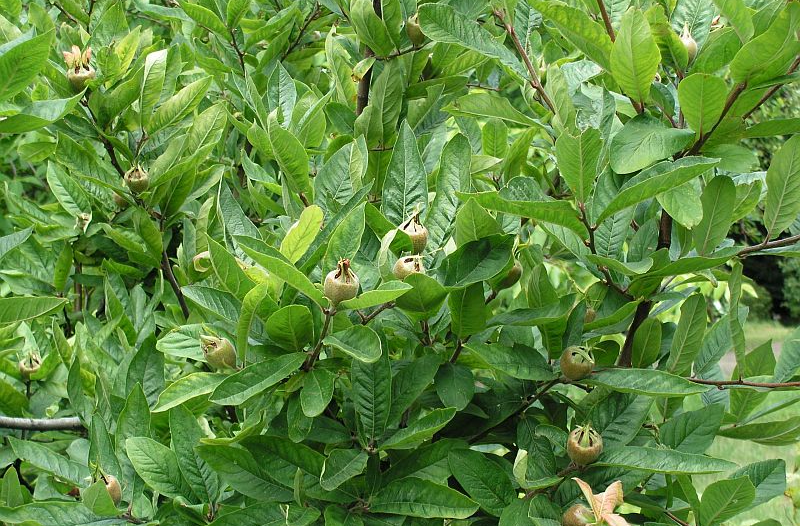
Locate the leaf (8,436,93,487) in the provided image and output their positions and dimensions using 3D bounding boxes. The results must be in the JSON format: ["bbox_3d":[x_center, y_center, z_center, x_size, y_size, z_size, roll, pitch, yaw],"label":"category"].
[{"bbox_3d":[-0.339,0.193,1.520,0.090,0.012,0.029,28,36,-6],"label":"leaf"}]

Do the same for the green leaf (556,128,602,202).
[{"bbox_3d":[0.174,-0.095,1.520,0.043,0.072,0.018,-3,-6,0],"label":"green leaf"}]

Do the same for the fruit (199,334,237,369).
[{"bbox_3d":[-0.173,0.085,1.500,0.031,0.031,0.036,-27,-45,32],"label":"fruit"}]

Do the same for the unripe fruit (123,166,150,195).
[{"bbox_3d":[-0.267,-0.085,1.600,0.025,0.030,0.025,1,14,0],"label":"unripe fruit"}]

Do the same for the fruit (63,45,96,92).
[{"bbox_3d":[-0.331,-0.202,1.630,0.033,0.047,0.033,-6,13,0],"label":"fruit"}]

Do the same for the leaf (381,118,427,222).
[{"bbox_3d":[0.004,-0.077,1.470,0.042,0.118,0.014,1,-9,0],"label":"leaf"}]

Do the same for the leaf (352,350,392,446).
[{"bbox_3d":[-0.023,0.108,1.360,0.036,0.104,0.014,2,-15,0],"label":"leaf"}]

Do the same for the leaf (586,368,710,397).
[{"bbox_3d":[0.224,0.108,1.420,0.110,0.012,0.031,6,37,6],"label":"leaf"}]

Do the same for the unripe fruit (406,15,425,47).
[{"bbox_3d":[0.019,-0.281,1.900,0.025,0.036,0.025,-5,9,0],"label":"unripe fruit"}]

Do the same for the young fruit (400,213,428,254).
[{"bbox_3d":[0.013,-0.029,1.400,0.027,0.038,0.027,-1,12,0],"label":"young fruit"}]

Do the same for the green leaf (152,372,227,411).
[{"bbox_3d":[-0.189,0.117,1.460,0.098,0.014,0.036,-18,44,-30],"label":"green leaf"}]

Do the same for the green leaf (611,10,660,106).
[{"bbox_3d":[0.237,-0.209,1.580,0.048,0.096,0.018,-6,-6,-1],"label":"green leaf"}]

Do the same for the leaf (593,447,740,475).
[{"bbox_3d":[0.239,0.178,1.420,0.127,0.012,0.030,4,30,6],"label":"leaf"}]

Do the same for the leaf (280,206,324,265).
[{"bbox_3d":[-0.094,-0.028,1.520,0.028,0.062,0.011,25,12,0],"label":"leaf"}]

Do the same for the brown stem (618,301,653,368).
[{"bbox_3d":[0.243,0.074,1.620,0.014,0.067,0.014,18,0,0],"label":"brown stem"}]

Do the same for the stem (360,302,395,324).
[{"bbox_3d":[-0.021,0.048,1.520,0.036,0.007,0.007,-31,0,-6],"label":"stem"}]

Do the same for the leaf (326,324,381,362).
[{"bbox_3d":[-0.038,0.065,1.270,0.054,0.015,0.032,14,50,24],"label":"leaf"}]

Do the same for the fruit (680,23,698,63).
[{"bbox_3d":[0.309,-0.235,1.680,0.022,0.042,0.022,-12,0,0],"label":"fruit"}]

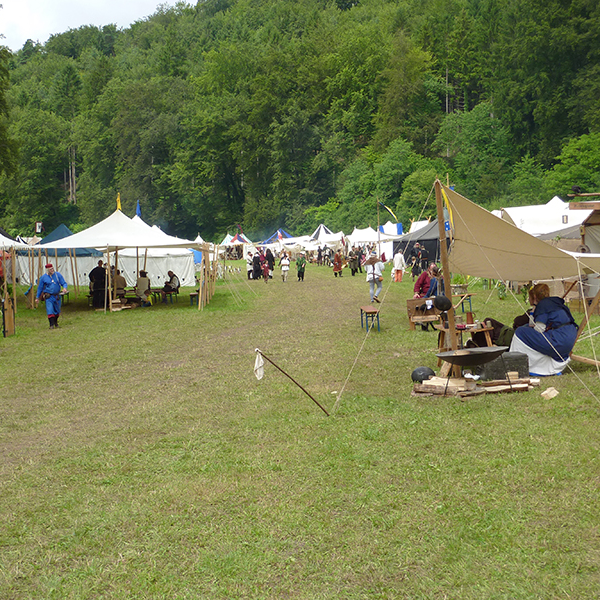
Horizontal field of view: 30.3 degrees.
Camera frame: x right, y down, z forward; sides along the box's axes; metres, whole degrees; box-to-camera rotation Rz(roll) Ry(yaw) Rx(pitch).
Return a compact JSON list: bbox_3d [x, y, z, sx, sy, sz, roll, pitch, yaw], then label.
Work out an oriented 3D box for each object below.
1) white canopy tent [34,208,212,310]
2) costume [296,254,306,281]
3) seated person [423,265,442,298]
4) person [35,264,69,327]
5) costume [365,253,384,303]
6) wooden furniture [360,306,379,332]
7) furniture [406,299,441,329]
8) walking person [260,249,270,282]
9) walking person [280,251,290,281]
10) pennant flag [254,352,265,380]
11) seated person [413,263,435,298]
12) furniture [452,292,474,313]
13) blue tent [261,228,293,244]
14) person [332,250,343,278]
[{"bbox_3d":[-6.400,-1.542,40.500,6.000,3.650,6.200,-1,3,-2],"label":"white canopy tent"},{"bbox_3d":[0.088,-1.904,65.000,0.600,1.550,0.400,-1,3,-1],"label":"costume"},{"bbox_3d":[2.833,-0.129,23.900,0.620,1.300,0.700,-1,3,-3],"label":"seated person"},{"bbox_3d":[-6.608,-0.106,29.500,0.820,1.750,0.500,-3,3,-20],"label":"person"},{"bbox_3d":[2.606,-0.787,38.800,0.660,1.750,0.550,-2,3,3],"label":"costume"},{"bbox_3d":[1.627,0.427,25.600,0.280,0.480,2.150,-2,3,1],"label":"wooden furniture"},{"bbox_3d":[2.873,0.323,25.600,0.800,0.700,0.420,-2,3,-11],"label":"furniture"},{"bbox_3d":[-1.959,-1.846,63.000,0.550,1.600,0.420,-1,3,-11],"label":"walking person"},{"bbox_3d":[-0.869,-1.900,66.500,0.550,1.650,0.420,-2,3,-2],"label":"walking person"},{"bbox_3d":[-0.427,0.701,11.700,0.105,0.300,0.060,-1,3,0],"label":"pennant flag"},{"bbox_3d":[3.310,-0.247,28.800,0.680,1.380,0.720,-3,3,-18],"label":"seated person"},{"bbox_3d":[4.247,0.098,31.100,0.270,0.480,2.100,1,4,42],"label":"furniture"},{"bbox_3d":[-2.197,-6.367,125.000,5.200,3.300,5.000,-2,3,-6],"label":"blue tent"},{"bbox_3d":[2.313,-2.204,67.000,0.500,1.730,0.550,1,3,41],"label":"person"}]

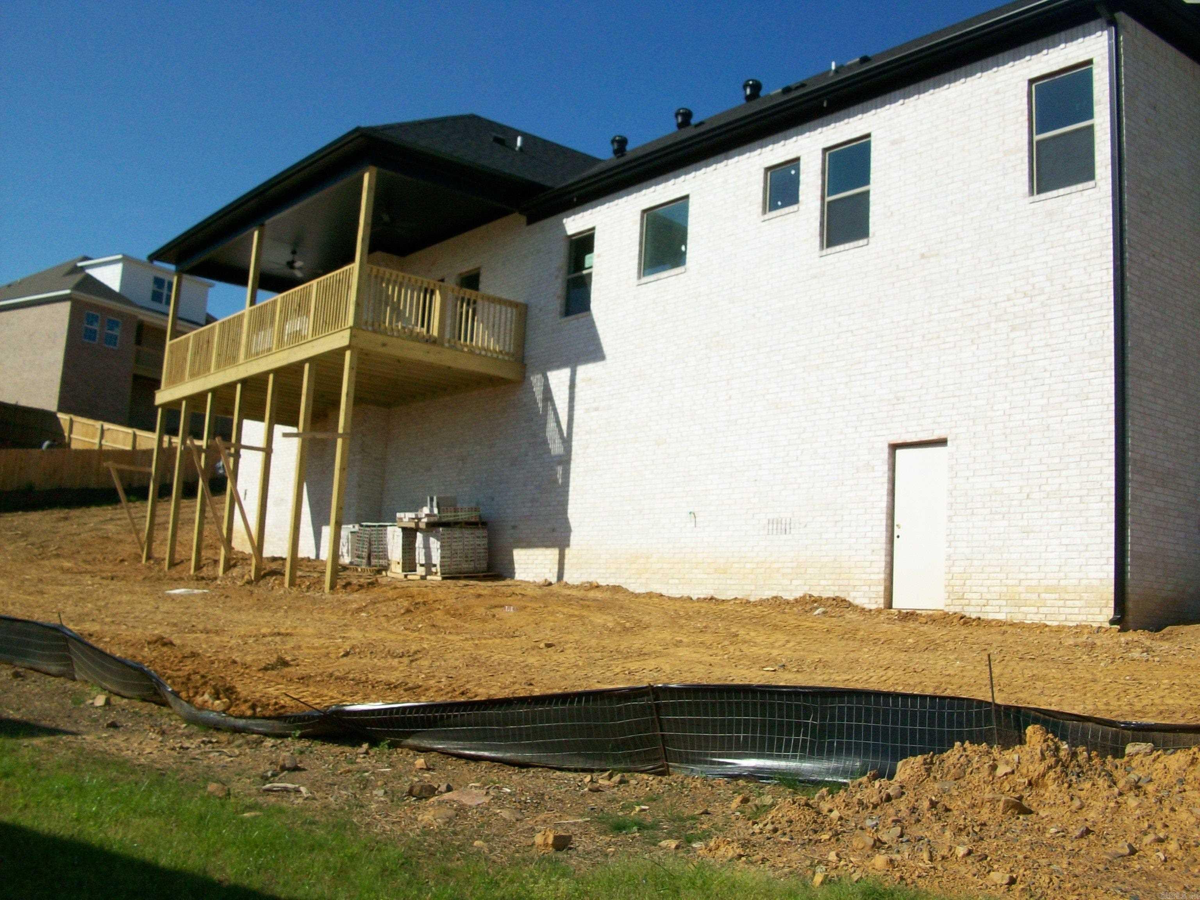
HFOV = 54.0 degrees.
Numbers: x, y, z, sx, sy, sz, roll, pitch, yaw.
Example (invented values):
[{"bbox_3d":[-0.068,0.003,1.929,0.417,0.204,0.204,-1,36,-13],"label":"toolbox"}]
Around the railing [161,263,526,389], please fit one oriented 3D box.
[{"bbox_3d":[-5.679,-1.998,24.226,3.541,1.111,9.404,10,-10,-39],"label":"railing"}]

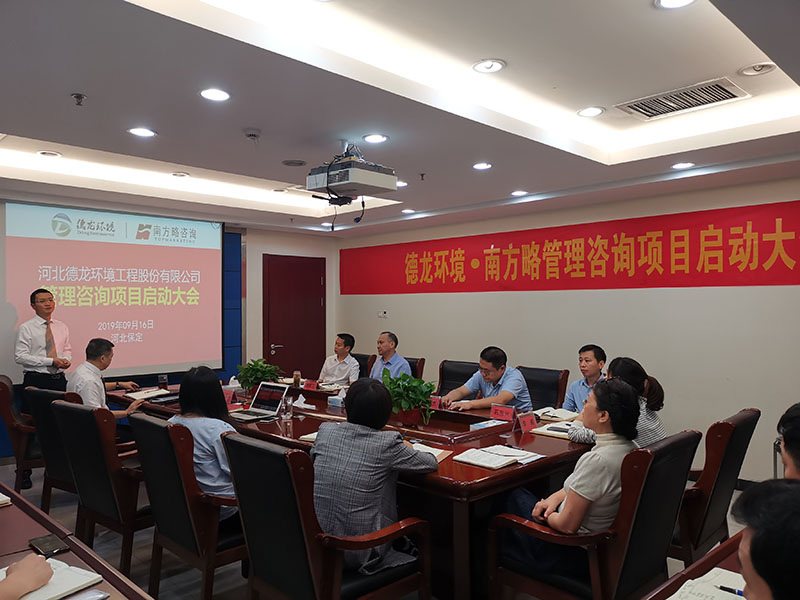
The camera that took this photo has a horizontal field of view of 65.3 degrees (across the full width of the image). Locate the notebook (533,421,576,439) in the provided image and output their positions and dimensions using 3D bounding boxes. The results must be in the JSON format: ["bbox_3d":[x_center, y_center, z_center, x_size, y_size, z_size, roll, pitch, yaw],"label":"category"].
[{"bbox_3d":[1.042,0.823,3.926,0.380,0.025,0.266,1,-1,-45],"label":"notebook"}]

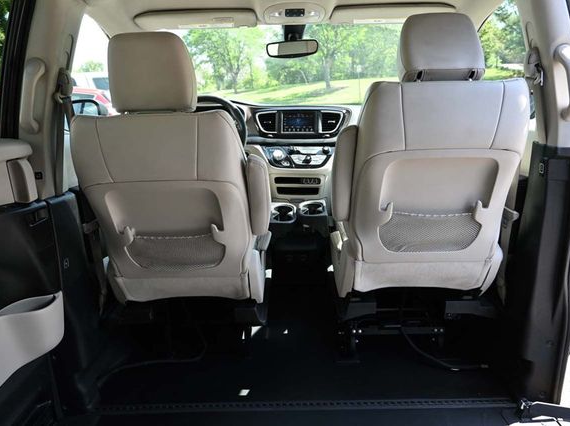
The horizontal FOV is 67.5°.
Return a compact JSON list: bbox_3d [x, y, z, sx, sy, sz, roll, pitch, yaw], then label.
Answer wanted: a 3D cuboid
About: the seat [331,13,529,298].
[{"bbox_3d":[0.445,-0.203,1.642,0.570,0.920,0.770,0,15,1],"label":"seat"}]

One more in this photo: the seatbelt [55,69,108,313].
[{"bbox_3d":[-0.655,-0.026,1.439,0.110,0.860,0.200,0,15,1],"label":"seatbelt"}]

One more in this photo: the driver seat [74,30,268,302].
[{"bbox_3d":[-0.335,-0.161,1.621,0.580,0.890,0.770,0,15,1],"label":"driver seat"}]

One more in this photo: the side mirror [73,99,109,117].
[{"bbox_3d":[-1.015,-0.498,2.180,0.250,0.180,0.130,-1,15,-5],"label":"side mirror"}]

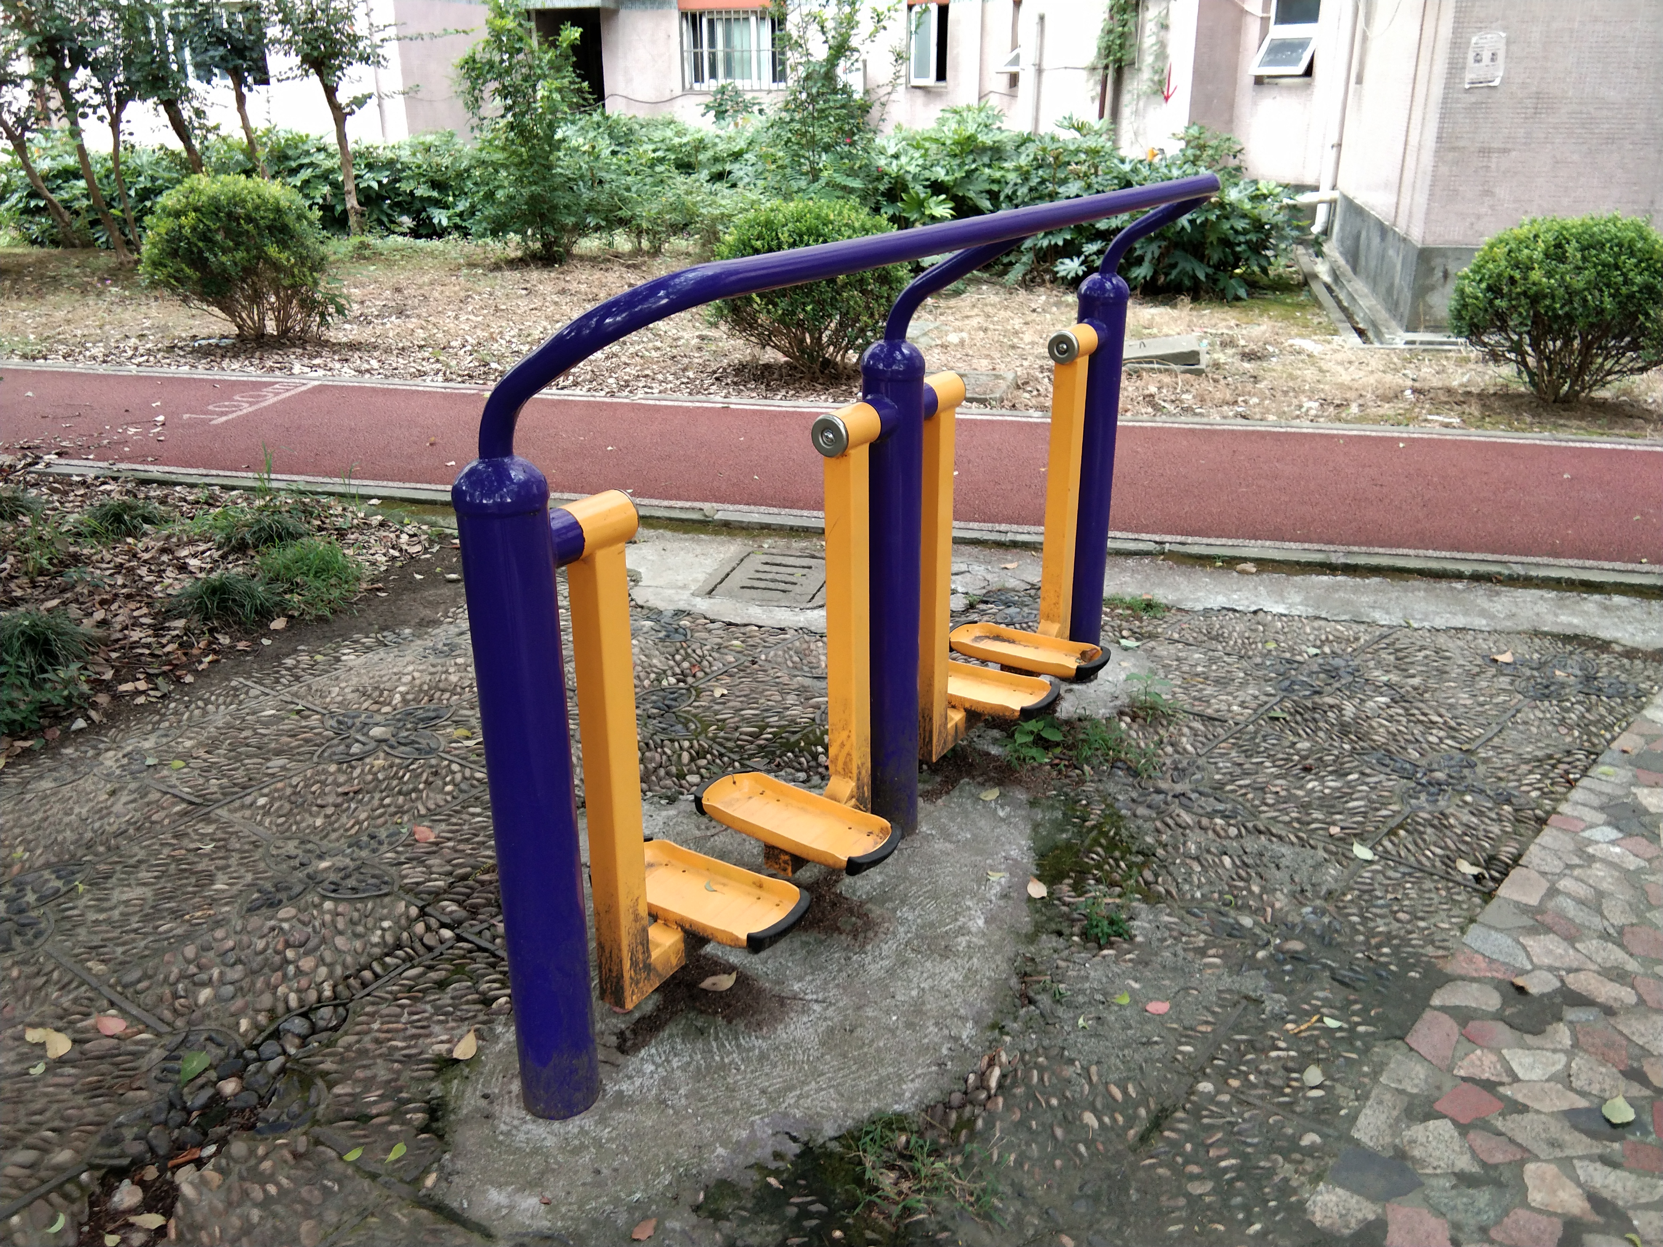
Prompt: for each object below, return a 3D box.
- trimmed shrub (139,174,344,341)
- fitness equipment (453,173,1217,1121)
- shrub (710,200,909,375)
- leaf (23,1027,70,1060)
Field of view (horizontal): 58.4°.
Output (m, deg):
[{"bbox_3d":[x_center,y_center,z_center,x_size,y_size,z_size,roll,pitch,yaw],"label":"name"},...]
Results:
[{"bbox_3d":[-3.124,-1.915,7.844,0.978,0.802,0.959,-9,24,-20],"label":"trimmed shrub"},{"bbox_3d":[0.204,-0.160,2.814,0.314,1.261,2.152,13,25,29],"label":"fitness equipment"},{"bbox_3d":[-0.095,-1.563,6.997,0.891,0.786,0.873,-1,23,-1],"label":"shrub"},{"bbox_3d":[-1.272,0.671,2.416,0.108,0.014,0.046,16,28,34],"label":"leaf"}]

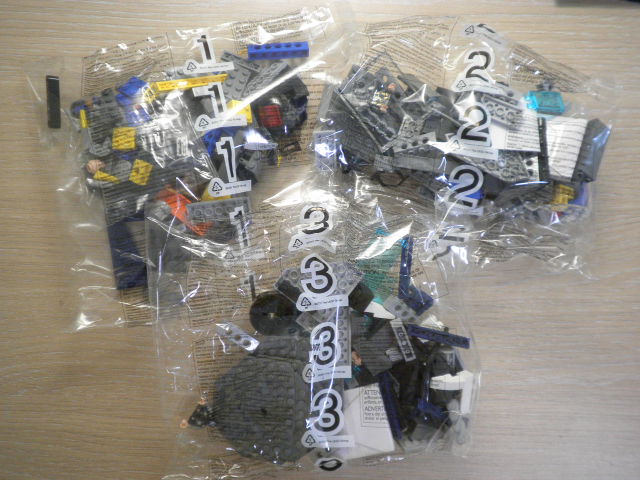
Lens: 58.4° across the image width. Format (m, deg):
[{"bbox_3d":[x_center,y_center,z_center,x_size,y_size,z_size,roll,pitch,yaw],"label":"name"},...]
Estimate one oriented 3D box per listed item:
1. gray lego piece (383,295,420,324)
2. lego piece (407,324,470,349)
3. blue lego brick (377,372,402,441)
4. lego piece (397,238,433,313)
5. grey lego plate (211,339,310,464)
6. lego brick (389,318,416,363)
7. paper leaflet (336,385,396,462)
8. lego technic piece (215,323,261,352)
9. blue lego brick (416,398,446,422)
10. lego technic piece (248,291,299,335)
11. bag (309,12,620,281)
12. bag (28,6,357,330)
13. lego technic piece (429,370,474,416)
[{"bbox_3d":[0.062,0.054,0.434,0.032,0.009,0.010,41,90,-25],"label":"gray lego piece"},{"bbox_3d":[0.090,0.073,0.434,0.048,0.009,0.008,13,84,1],"label":"lego piece"},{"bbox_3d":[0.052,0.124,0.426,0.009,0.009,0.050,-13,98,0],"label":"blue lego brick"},{"bbox_3d":[0.074,0.028,0.441,0.027,0.009,0.059,3,84,0],"label":"lego piece"},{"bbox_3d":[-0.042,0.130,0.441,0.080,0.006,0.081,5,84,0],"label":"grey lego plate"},{"bbox_3d":[0.062,0.076,0.434,0.008,0.009,0.032,-22,110,-2],"label":"lego brick"},{"bbox_3d":[0.033,0.139,0.438,0.042,0.003,0.053,-10,84,-1],"label":"paper leaflet"},{"bbox_3d":[-0.063,0.075,0.439,0.033,0.009,0.010,30,90,2],"label":"lego technic piece"},{"bbox_3d":[0.084,0.128,0.433,0.023,0.009,0.009,27,87,2],"label":"blue lego brick"},{"bbox_3d":[-0.036,0.056,0.442,0.034,0.009,0.034,0,84,0],"label":"lego technic piece"},{"bbox_3d":[0.113,-0.071,0.446,0.228,0.042,0.192,2,84,0],"label":"bag"},{"bbox_3d":[-0.091,-0.056,0.437,0.240,0.040,0.203,-10,87,-1],"label":"bag"},{"bbox_3d":[0.100,0.115,0.432,0.033,0.012,0.033,0,87,0],"label":"lego technic piece"}]

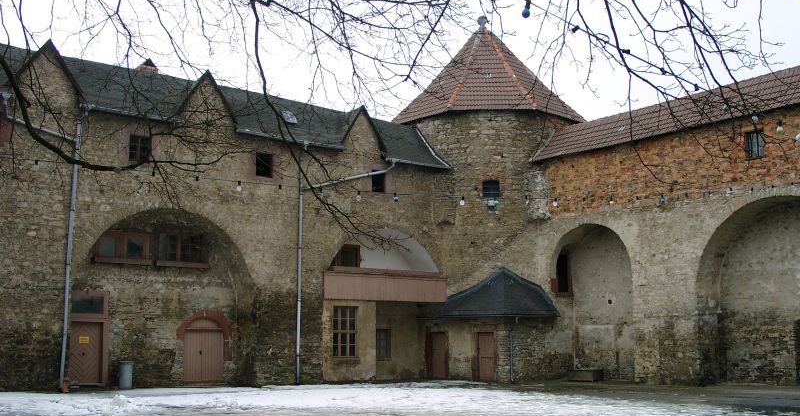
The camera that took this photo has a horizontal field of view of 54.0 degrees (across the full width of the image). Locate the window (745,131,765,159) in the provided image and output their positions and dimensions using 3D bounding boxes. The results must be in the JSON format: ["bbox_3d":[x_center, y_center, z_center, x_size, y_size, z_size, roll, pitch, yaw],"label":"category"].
[{"bbox_3d":[12.280,-2.183,27.228,0.200,0.984,0.683,9,-13,-41],"label":"window"}]

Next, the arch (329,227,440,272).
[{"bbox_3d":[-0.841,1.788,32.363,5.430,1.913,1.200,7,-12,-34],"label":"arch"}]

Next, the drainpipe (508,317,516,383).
[{"bbox_3d":[4.230,5.367,29.754,0.220,2.461,0.220,0,-10,0],"label":"drainpipe"}]

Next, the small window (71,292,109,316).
[{"bbox_3d":[-10.549,3.275,26.673,1.199,0.741,0.150,7,-12,-34],"label":"small window"}]

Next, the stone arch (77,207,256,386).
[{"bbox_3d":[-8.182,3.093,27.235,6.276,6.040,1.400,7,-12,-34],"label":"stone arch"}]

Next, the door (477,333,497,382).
[{"bbox_3d":[3.433,5.891,31.043,0.150,1.922,0.971,9,-13,-43],"label":"door"}]

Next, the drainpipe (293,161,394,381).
[{"bbox_3d":[-2.001,2.379,30.642,4.599,8.797,0.200,7,-12,-34],"label":"drainpipe"}]

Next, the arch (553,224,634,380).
[{"bbox_3d":[8.117,3.822,31.828,1.300,6.229,3.875,9,-13,-41],"label":"arch"}]

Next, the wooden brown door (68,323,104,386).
[{"bbox_3d":[-10.524,4.864,26.419,1.140,2.074,0.150,7,-12,-34],"label":"wooden brown door"}]

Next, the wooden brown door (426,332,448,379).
[{"bbox_3d":[1.628,6.169,32.892,0.150,1.893,1.090,9,-13,-43],"label":"wooden brown door"}]

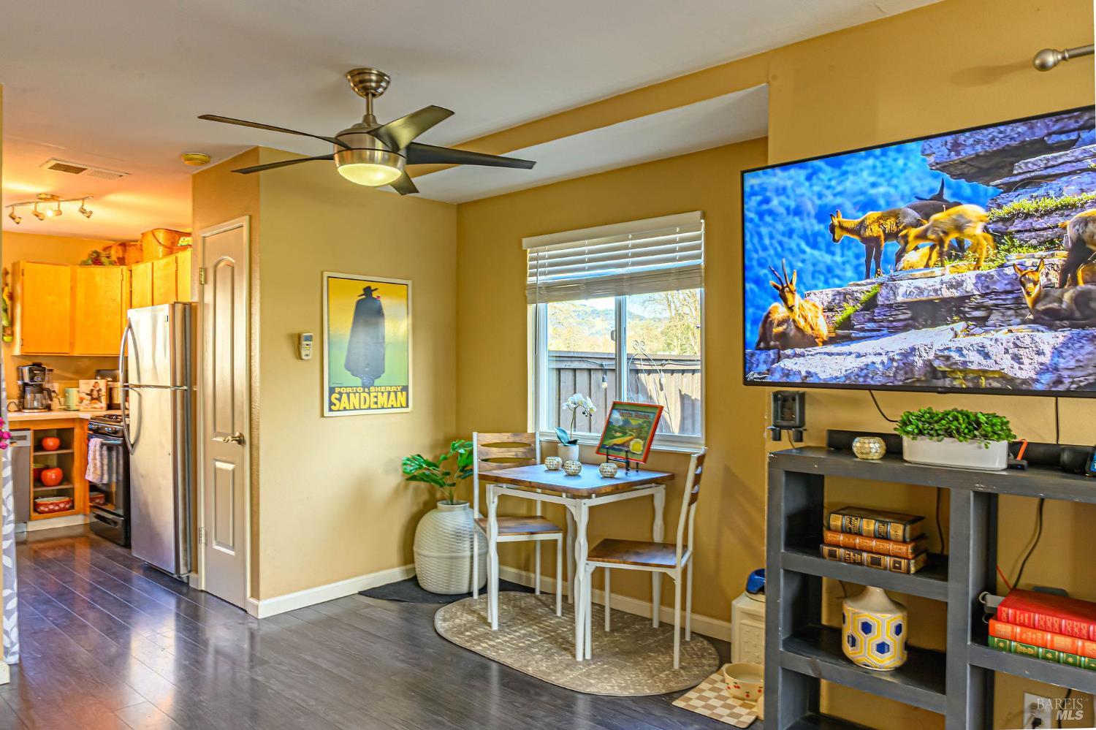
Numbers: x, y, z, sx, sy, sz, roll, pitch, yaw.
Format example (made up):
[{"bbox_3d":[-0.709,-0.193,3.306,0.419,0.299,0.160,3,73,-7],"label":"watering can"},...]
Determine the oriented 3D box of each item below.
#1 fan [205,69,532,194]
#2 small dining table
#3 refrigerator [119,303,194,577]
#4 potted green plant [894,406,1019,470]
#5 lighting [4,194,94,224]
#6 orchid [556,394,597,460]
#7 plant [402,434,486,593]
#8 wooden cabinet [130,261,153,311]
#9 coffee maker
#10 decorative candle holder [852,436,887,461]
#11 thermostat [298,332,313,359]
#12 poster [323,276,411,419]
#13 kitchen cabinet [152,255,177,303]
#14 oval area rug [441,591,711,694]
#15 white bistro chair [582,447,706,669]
[{"bbox_3d":[-0.700,-0.915,2.851,1.290,0.430,1.290,0,0,42],"label":"fan"},{"bbox_3d":[0.129,0.918,3.595,0.705,0.765,0.690,0,0,44],"label":"small dining table"},{"bbox_3d":[-2.250,0.462,4.774,0.715,1.675,0.795,0,0,42],"label":"refrigerator"},{"bbox_3d":[1.178,0.204,2.124,0.300,0.160,0.140,0,0,42],"label":"potted green plant"},{"bbox_3d":[-3.334,-1.051,4.872,0.830,0.150,0.150,0,0,23],"label":"lighting"},{"bbox_3d":[0.155,0.350,4.000,0.215,0.400,0.140,0,0,2],"label":"orchid"},{"bbox_3d":[-0.596,0.878,4.343,0.500,0.855,0.500,0,0,0],"label":"plant"},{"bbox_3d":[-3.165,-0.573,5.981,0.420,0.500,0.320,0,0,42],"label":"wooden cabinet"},{"bbox_3d":[-4.182,0.185,5.950,0.250,0.390,0.200,0,0,34],"label":"coffee maker"},{"bbox_3d":[0.987,0.254,2.246,0.096,0.065,0.096,0,0,42],"label":"decorative candle holder"},{"bbox_3d":[-1.298,-0.102,3.938,0.030,0.143,0.066,0,0,42],"label":"thermostat"},{"bbox_3d":[-1.031,-0.111,4.247,0.020,0.805,0.605,0,0,42],"label":"poster"},{"bbox_3d":[-2.860,-0.593,5.750,0.450,0.460,0.330,0,0,42],"label":"kitchen cabinet"},{"bbox_3d":[0.068,1.302,3.517,1.530,0.012,0.920,0,0,42],"label":"oval area rug"},{"bbox_3d":[0.455,0.841,3.328,0.485,0.920,0.390,0,0,18],"label":"white bistro chair"}]

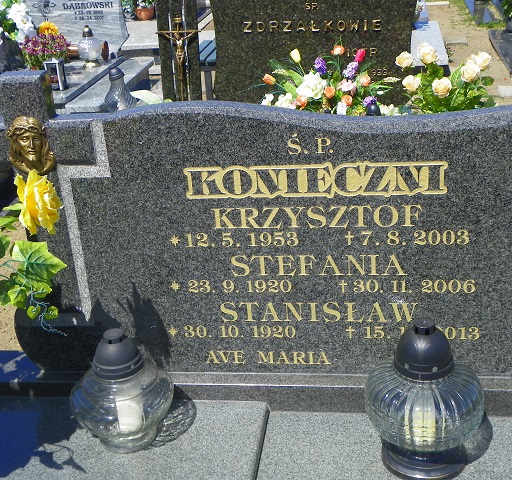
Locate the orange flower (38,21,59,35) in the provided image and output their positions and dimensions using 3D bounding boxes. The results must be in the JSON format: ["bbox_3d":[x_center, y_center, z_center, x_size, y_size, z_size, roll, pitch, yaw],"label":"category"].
[{"bbox_3d":[-1.305,-1.334,5.350,0.120,0.085,0.110,0,24,9],"label":"orange flower"}]

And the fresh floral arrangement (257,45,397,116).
[{"bbox_3d":[0.355,-0.745,4.050,0.640,0.370,0.380,0,24,9],"label":"fresh floral arrangement"}]

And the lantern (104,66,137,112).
[{"bbox_3d":[-0.669,-0.719,4.200,0.158,0.270,0.158,0,24,9],"label":"lantern"}]

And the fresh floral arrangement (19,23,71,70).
[{"bbox_3d":[-1.334,-1.198,5.350,0.310,0.310,0.290,0,24,9],"label":"fresh floral arrangement"}]

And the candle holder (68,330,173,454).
[{"bbox_3d":[-0.244,0.272,1.570,0.190,0.222,0.190,0,24,9],"label":"candle holder"}]

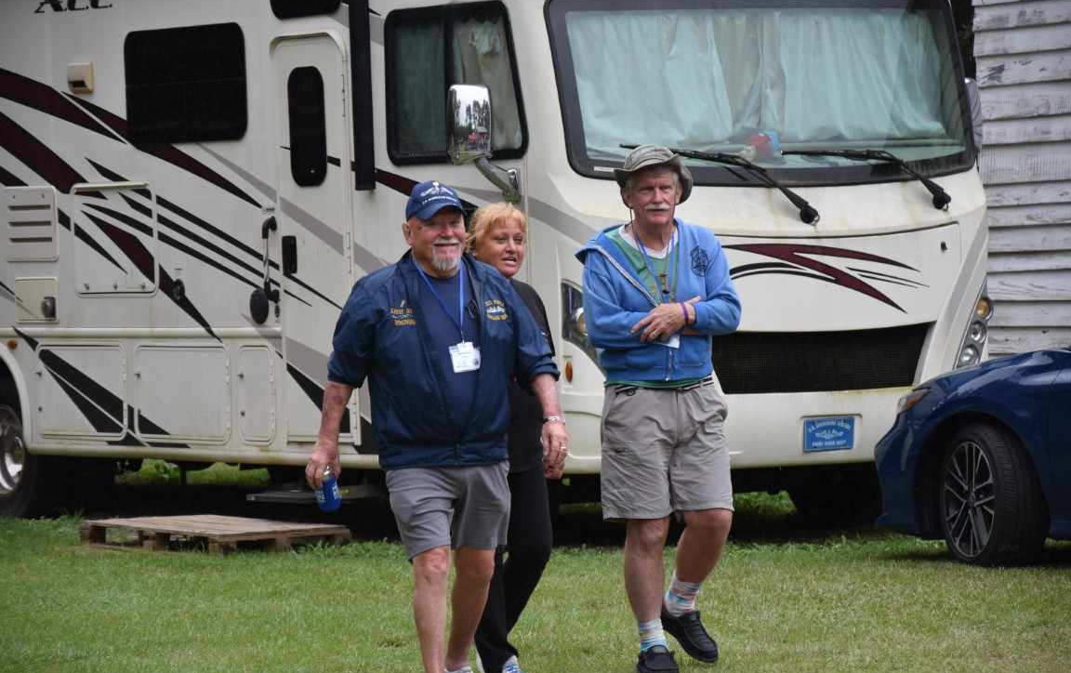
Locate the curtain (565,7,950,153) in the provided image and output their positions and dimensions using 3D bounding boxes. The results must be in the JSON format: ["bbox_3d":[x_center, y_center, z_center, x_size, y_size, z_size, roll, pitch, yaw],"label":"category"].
[{"bbox_3d":[1.075,-1.211,22.000,2.300,0.720,0.250,-3,2,-38],"label":"curtain"}]

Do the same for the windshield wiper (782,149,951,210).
[{"bbox_3d":[1.503,-0.700,21.070,1.030,0.280,0.140,-3,2,-40],"label":"windshield wiper"}]

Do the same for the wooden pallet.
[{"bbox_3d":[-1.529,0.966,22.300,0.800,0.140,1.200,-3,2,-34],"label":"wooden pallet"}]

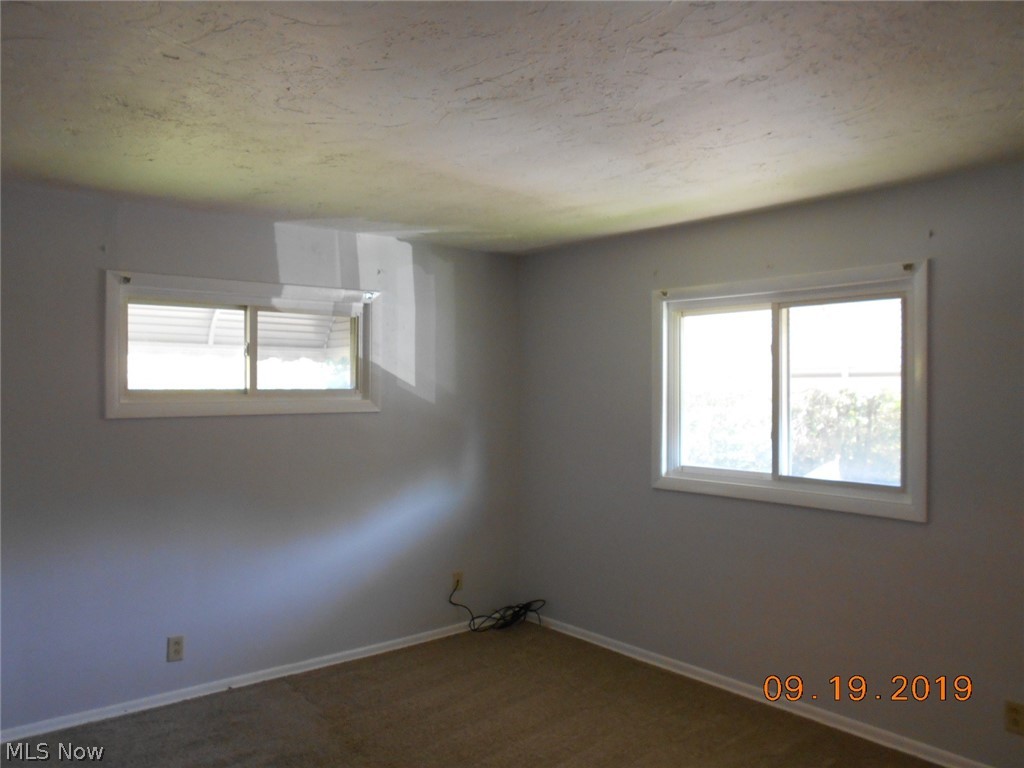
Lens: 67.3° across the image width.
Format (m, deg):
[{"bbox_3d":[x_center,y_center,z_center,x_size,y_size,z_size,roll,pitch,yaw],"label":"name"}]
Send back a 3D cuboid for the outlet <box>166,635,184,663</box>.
[{"bbox_3d":[-1.585,1.252,3.626,0.072,0.116,0.012,0,0,-40],"label":"outlet"}]

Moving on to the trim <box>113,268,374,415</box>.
[{"bbox_3d":[-1.288,-0.178,3.907,1.415,0.674,0.070,0,0,-40],"label":"trim"}]

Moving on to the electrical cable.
[{"bbox_3d":[-0.097,1.383,4.748,0.570,0.270,0.200,0,0,-40],"label":"electrical cable"}]

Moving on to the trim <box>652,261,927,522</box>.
[{"bbox_3d":[1.228,0.029,3.628,0.070,1.065,1.420,0,0,-40],"label":"trim"}]

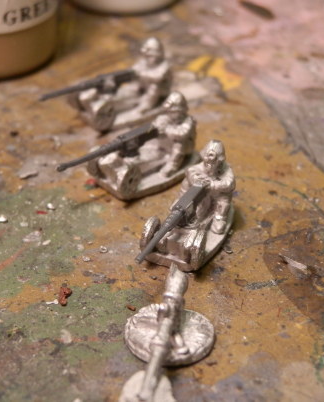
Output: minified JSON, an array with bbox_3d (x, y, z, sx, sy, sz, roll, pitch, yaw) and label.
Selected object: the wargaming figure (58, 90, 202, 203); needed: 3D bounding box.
[{"bbox_3d":[-0.004,-0.008,0.140,0.025,0.012,0.009,-25,42,-33],"label":"wargaming figure"}]

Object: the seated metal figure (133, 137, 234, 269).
[{"bbox_3d":[0.003,0.001,0.126,0.009,0.012,0.025,18,37,23],"label":"seated metal figure"}]

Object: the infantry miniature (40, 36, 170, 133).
[{"bbox_3d":[-0.008,-0.019,0.156,0.025,0.012,0.009,-20,39,-28],"label":"infantry miniature"}]

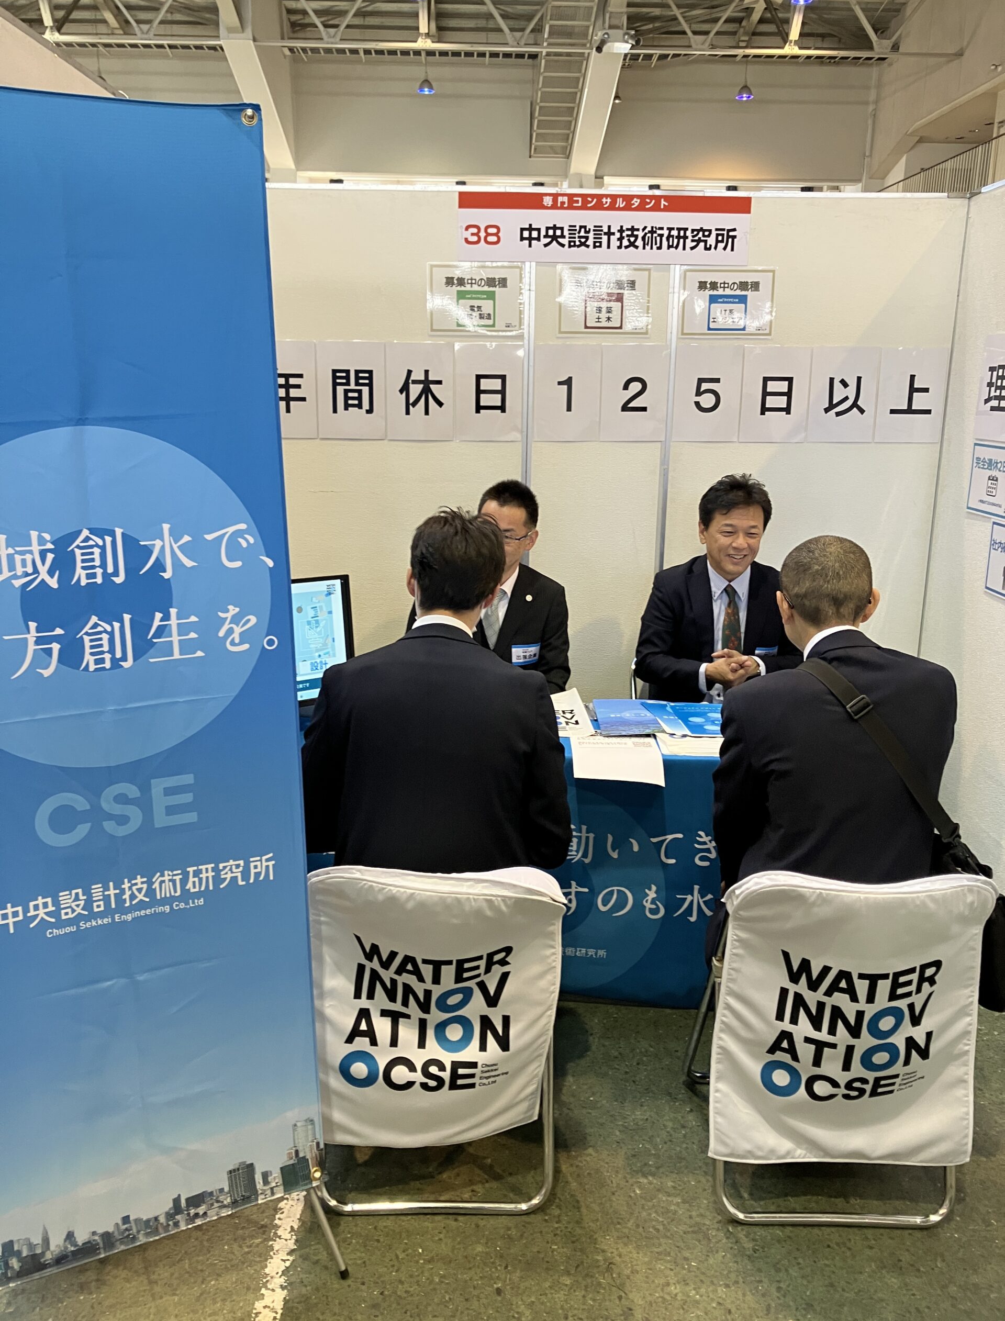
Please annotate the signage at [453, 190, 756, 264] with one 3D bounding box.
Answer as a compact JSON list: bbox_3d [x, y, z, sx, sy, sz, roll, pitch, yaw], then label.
[{"bbox_3d":[0.317,-1.329,3.343,0.906,0.199,0.010,0,15,-2],"label":"signage"}]

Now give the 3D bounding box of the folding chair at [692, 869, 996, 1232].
[{"bbox_3d":[0.626,0.659,2.151,0.480,0.745,0.500,0,15,0],"label":"folding chair"}]

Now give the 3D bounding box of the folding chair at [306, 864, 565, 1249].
[{"bbox_3d":[-0.122,0.648,2.163,0.465,0.745,0.500,0,15,-1],"label":"folding chair"}]

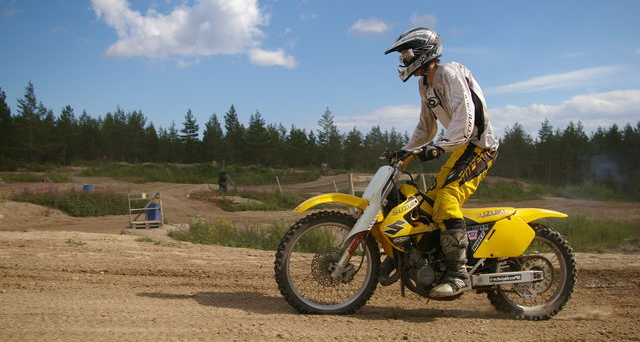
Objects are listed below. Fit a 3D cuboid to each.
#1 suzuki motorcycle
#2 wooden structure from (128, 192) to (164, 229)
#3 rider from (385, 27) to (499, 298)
[{"bbox_3d":[0.775,0.430,4.125,2.140,1.140,0.800,4,0,-8],"label":"suzuki motorcycle"},{"bbox_3d":[-6.850,1.560,24.000,1.200,1.420,0.850,0,0,0],"label":"wooden structure"},{"bbox_3d":[0.825,-0.080,4.110,0.770,1.820,0.720,0,0,-12],"label":"rider"}]

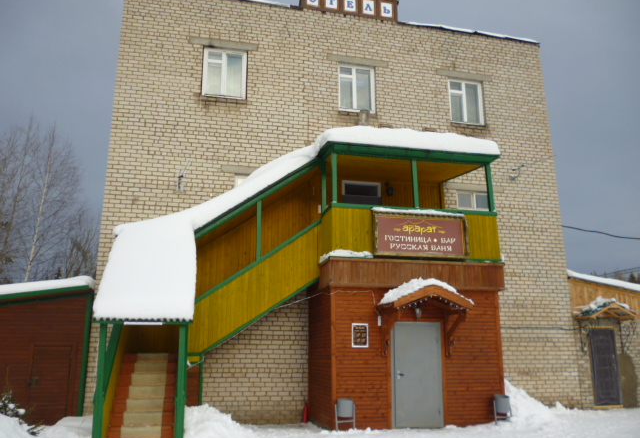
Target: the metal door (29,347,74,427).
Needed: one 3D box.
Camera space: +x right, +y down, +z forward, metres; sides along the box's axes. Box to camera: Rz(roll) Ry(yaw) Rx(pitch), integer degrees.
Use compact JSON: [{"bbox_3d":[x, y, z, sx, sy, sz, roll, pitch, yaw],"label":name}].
[{"bbox_3d":[-5.638,3.519,10.786,0.795,1.719,0.080,3,-15,-13],"label":"metal door"}]

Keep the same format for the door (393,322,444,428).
[{"bbox_3d":[1.913,3.062,10.195,1.030,2.000,0.100,3,-15,-12],"label":"door"}]

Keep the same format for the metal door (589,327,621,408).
[{"bbox_3d":[7.858,4.056,14.228,0.880,2.052,0.090,3,-15,-13],"label":"metal door"}]

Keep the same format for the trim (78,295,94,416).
[{"bbox_3d":[-4.842,2.789,10.769,0.140,2.470,0.110,3,-15,-12],"label":"trim"}]

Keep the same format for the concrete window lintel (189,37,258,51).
[{"bbox_3d":[-2.458,-4.498,13.312,1.710,0.170,0.130,3,-15,-12],"label":"concrete window lintel"}]

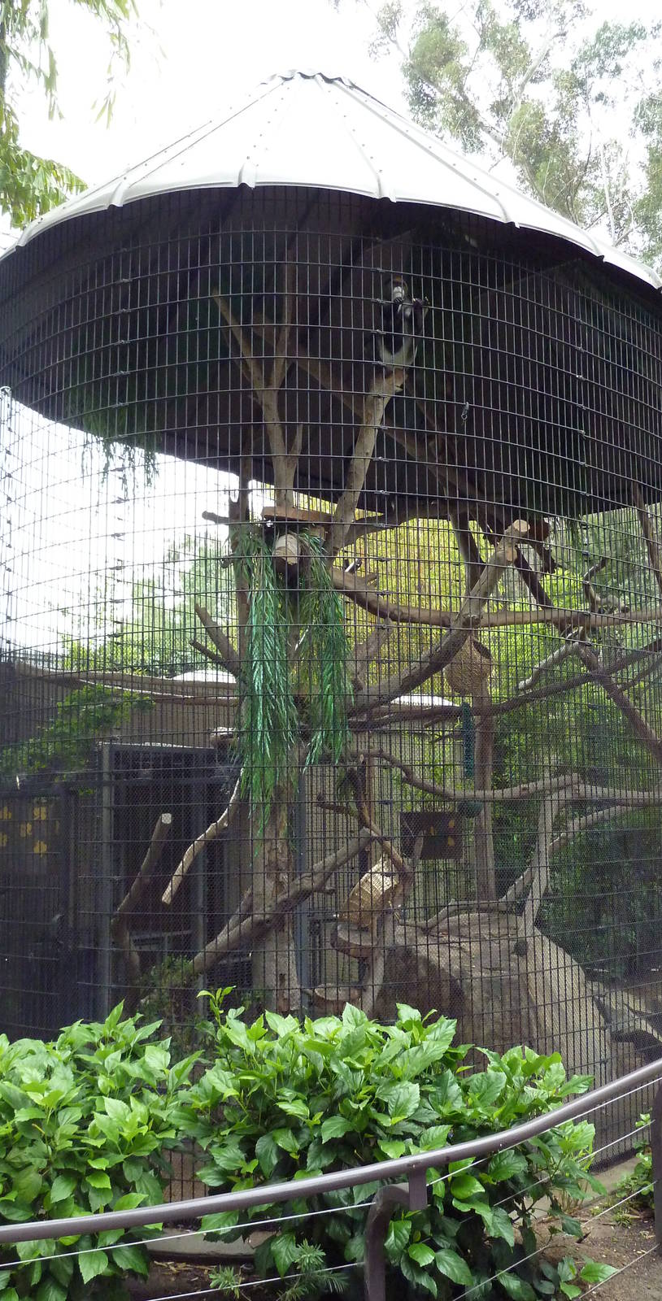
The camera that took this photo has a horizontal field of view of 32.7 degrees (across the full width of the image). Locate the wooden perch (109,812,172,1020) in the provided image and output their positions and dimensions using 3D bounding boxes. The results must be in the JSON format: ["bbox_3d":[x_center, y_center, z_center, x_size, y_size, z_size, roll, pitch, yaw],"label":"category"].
[{"bbox_3d":[-1.165,1.668,6.943,0.382,1.314,0.280,0,-7,0],"label":"wooden perch"}]

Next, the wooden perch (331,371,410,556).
[{"bbox_3d":[0.212,-1.105,6.599,0.180,1.135,0.170,16,-2,2],"label":"wooden perch"}]

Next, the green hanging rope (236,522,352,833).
[{"bbox_3d":[-0.219,0.155,6.384,0.673,1.724,0.500,0,-7,0],"label":"green hanging rope"}]

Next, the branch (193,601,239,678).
[{"bbox_3d":[-0.683,-0.065,6.766,0.287,0.456,0.200,0,-7,0],"label":"branch"}]

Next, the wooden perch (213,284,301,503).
[{"bbox_3d":[-0.442,-1.550,6.758,0.524,1.362,0.320,0,-7,0],"label":"wooden perch"}]

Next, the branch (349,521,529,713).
[{"bbox_3d":[0.610,-0.145,6.372,1.379,0.280,0.220,-47,-5,12],"label":"branch"}]

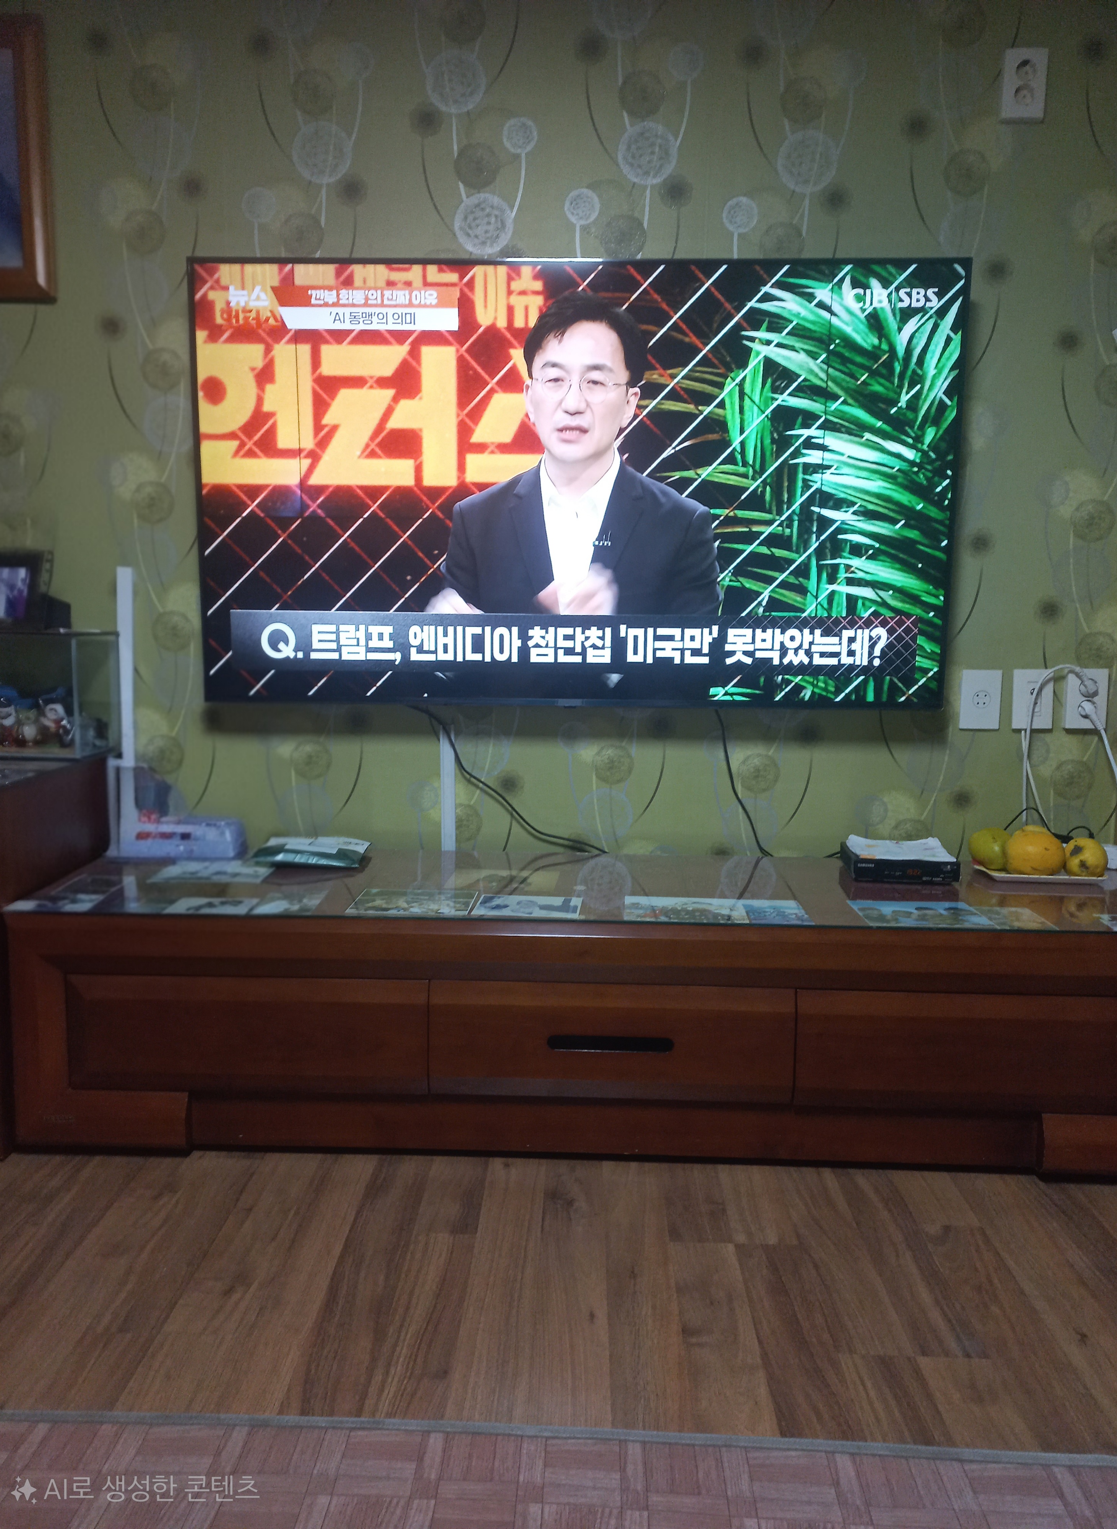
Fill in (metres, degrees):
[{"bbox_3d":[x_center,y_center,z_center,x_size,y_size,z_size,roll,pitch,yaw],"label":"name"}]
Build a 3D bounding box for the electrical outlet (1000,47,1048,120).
[{"bbox_3d":[0.871,-1.271,2.067,0.077,0.119,0.014,1,9,1],"label":"electrical outlet"}]

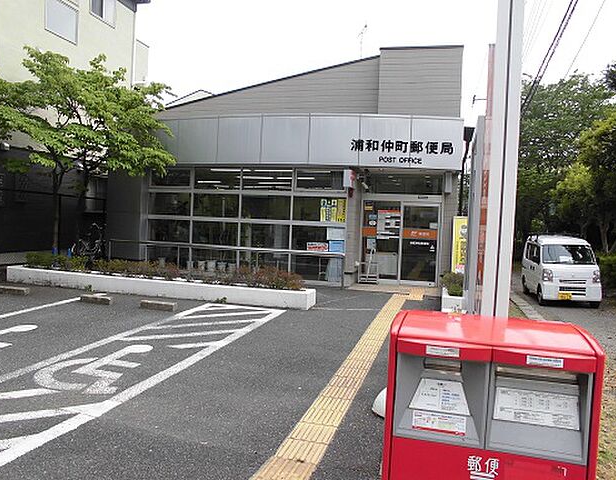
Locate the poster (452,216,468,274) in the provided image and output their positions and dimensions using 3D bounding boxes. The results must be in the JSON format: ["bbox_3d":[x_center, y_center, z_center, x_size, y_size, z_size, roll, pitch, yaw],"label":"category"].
[{"bbox_3d":[3.440,0.209,10.600,0.500,1.450,0.080,3,1,12],"label":"poster"}]

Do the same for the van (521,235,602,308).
[{"bbox_3d":[7.400,0.870,14.150,1.475,1.875,3.395,3,1,16],"label":"van"}]

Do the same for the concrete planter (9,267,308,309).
[{"bbox_3d":[-3.258,0.948,10.143,6.900,0.360,0.680,3,1,15],"label":"concrete planter"}]

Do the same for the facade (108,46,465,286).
[{"bbox_3d":[-0.686,-1.962,14.184,10.100,6.100,4.000,3,1,14],"label":"facade"}]

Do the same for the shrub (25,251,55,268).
[{"bbox_3d":[-6.032,0.434,10.800,0.650,0.420,0.500,3,1,15],"label":"shrub"}]

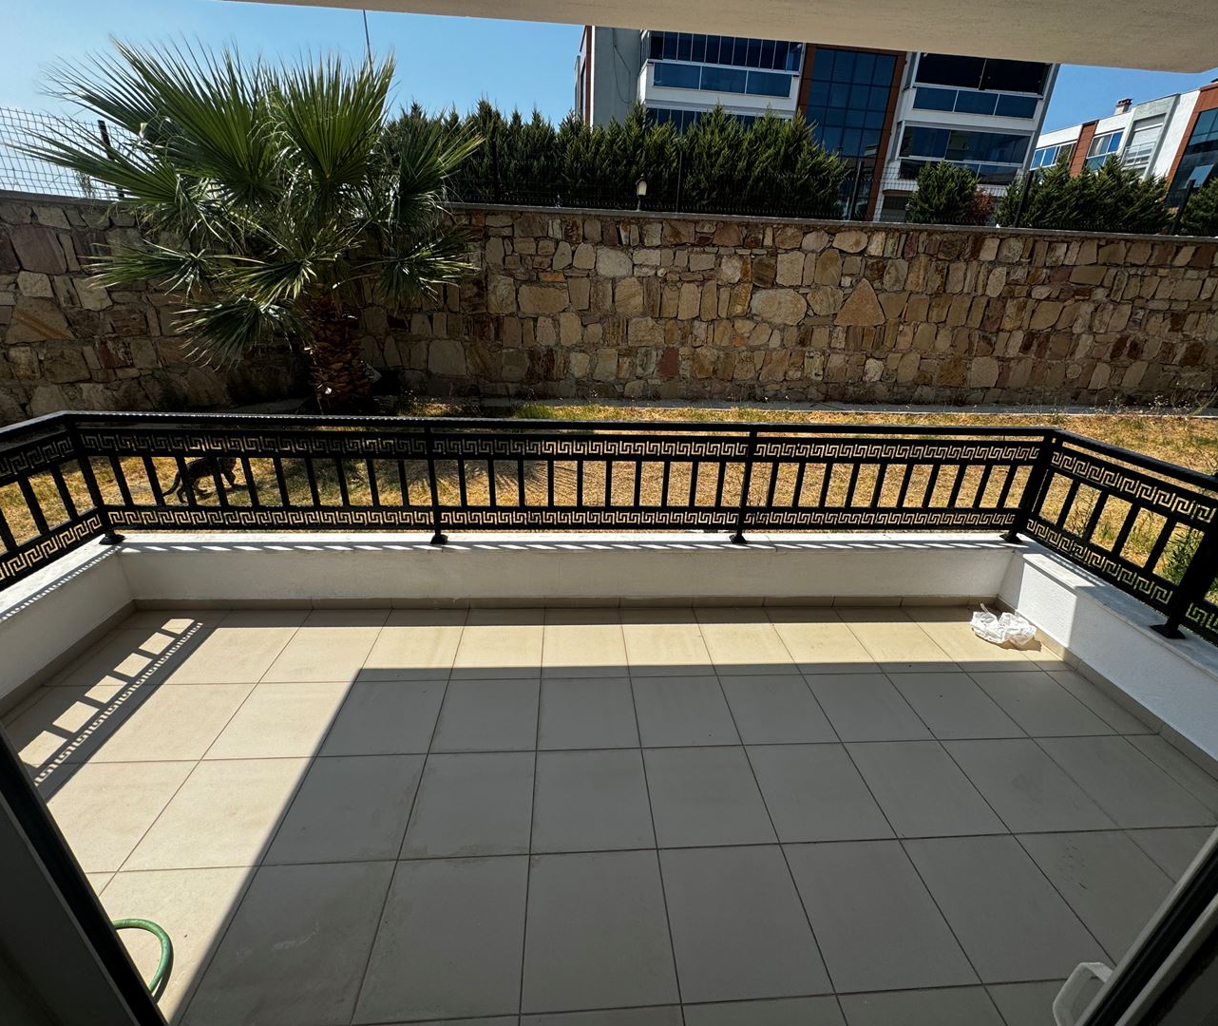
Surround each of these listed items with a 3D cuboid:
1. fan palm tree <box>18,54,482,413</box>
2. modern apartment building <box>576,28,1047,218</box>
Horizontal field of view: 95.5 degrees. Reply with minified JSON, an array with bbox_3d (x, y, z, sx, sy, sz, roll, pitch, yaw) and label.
[{"bbox_3d":[-3.379,-2.709,5.935,4.100,3.450,3.700,1,23,-5],"label":"fan palm tree"},{"bbox_3d":[10.399,-19.844,31.575,23.500,9.300,10.500,0,23,-6],"label":"modern apartment building"}]

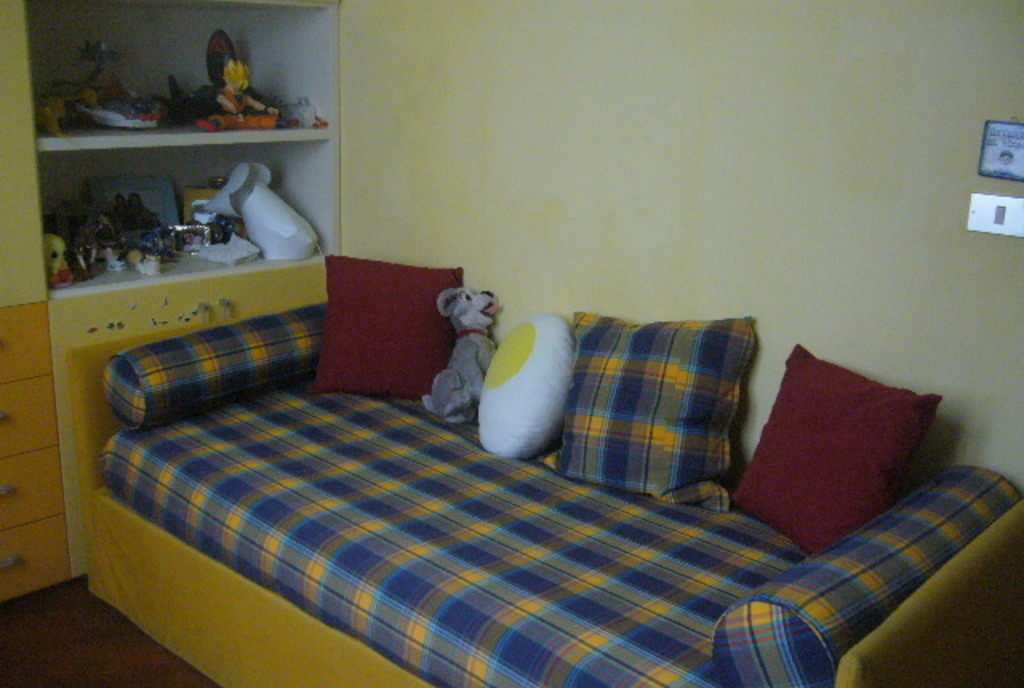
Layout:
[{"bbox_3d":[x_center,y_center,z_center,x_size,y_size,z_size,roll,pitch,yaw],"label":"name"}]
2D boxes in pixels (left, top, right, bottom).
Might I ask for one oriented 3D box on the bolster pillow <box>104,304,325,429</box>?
[{"bbox_3d":[-0.699,0.037,2.853,0.200,0.200,0.800,15,21,39],"label":"bolster pillow"}]

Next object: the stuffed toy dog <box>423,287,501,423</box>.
[{"bbox_3d":[-0.136,0.022,2.754,0.205,0.348,0.150,4,15,6],"label":"stuffed toy dog"}]

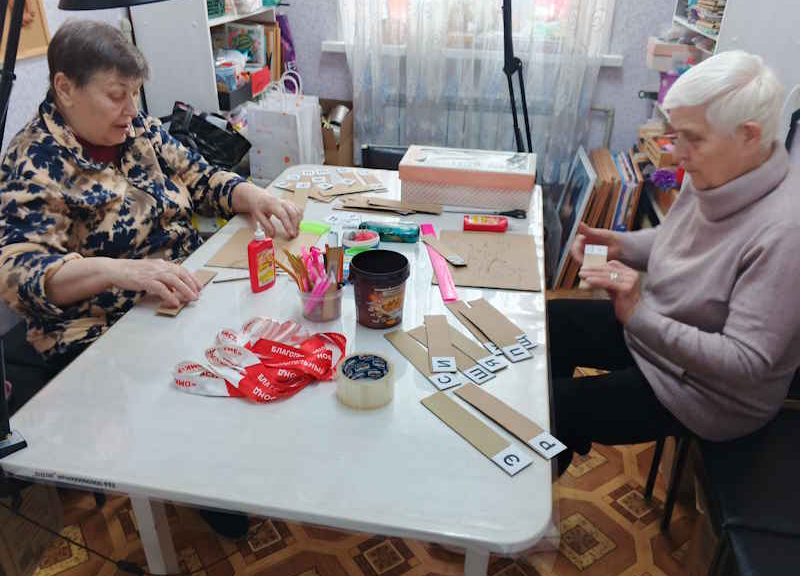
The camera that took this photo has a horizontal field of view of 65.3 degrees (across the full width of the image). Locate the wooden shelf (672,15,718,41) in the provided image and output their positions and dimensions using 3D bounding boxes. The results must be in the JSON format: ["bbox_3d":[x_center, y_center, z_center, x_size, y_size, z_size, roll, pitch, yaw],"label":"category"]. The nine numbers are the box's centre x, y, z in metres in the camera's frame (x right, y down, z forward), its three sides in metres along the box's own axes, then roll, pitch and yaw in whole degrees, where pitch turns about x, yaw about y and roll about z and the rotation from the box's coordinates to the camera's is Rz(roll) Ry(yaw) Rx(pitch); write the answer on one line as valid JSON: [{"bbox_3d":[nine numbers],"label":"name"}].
[{"bbox_3d":[1.225,-0.935,2.271,0.300,0.022,0.760,6,29,9],"label":"wooden shelf"}]

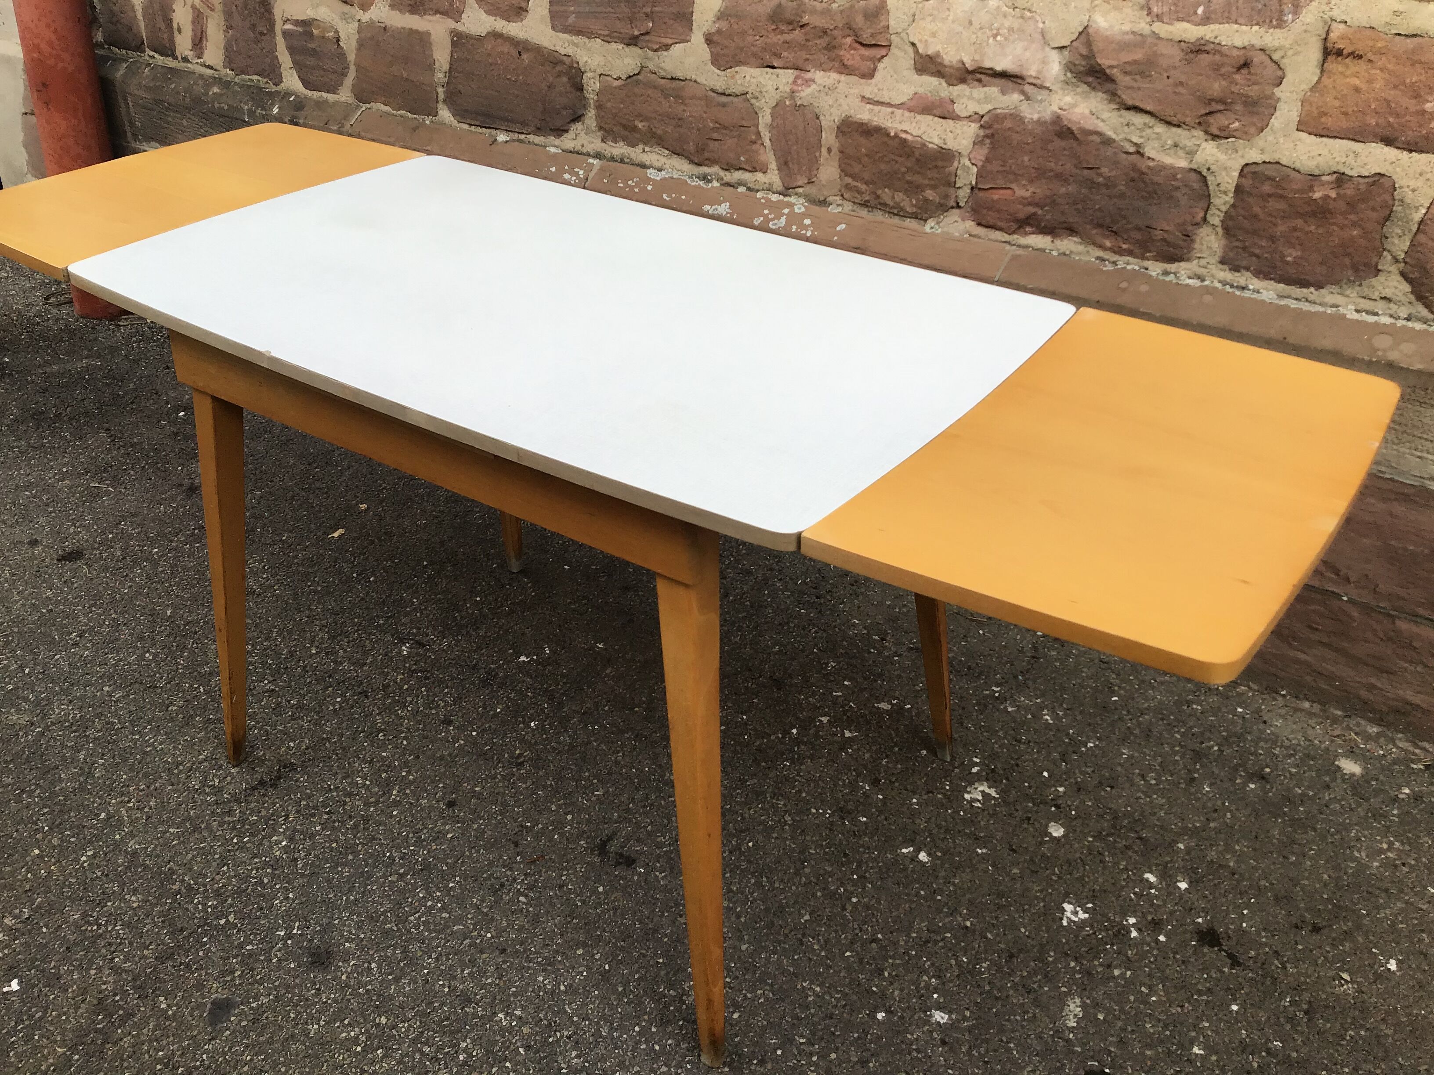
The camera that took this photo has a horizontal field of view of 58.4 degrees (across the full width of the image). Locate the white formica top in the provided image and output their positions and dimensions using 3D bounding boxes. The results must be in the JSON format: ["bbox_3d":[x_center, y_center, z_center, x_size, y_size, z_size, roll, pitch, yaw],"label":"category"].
[{"bbox_3d":[-0.199,-0.292,1.561,1.103,0.020,0.650,21,37,29],"label":"white formica top"}]

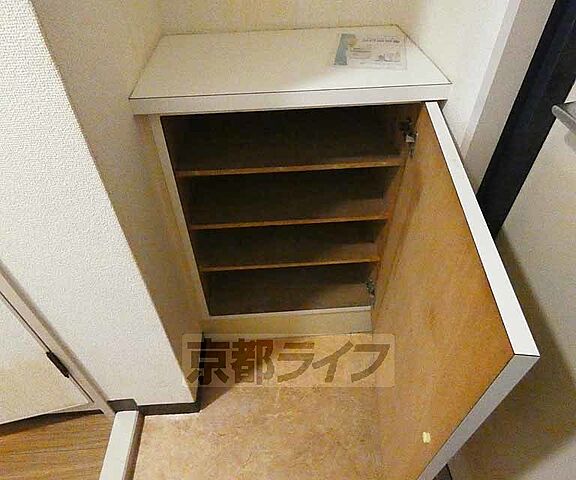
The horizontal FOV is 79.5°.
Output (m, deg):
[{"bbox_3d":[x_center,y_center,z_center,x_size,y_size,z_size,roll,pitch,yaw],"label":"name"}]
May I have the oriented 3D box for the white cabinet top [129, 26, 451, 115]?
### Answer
[{"bbox_3d":[-0.003,-0.436,0.855,0.660,0.033,0.405,-4,46,-3],"label":"white cabinet top"}]

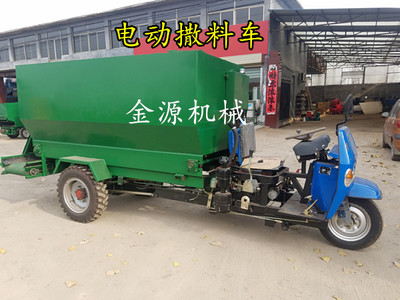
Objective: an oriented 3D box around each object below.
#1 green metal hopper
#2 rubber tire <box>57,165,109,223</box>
[{"bbox_3d":[-1.042,-0.365,4.101,3.279,1.455,1.397,4,9,25],"label":"green metal hopper"},{"bbox_3d":[-1.485,0.548,3.787,0.710,0.710,0.195,4,9,27],"label":"rubber tire"}]

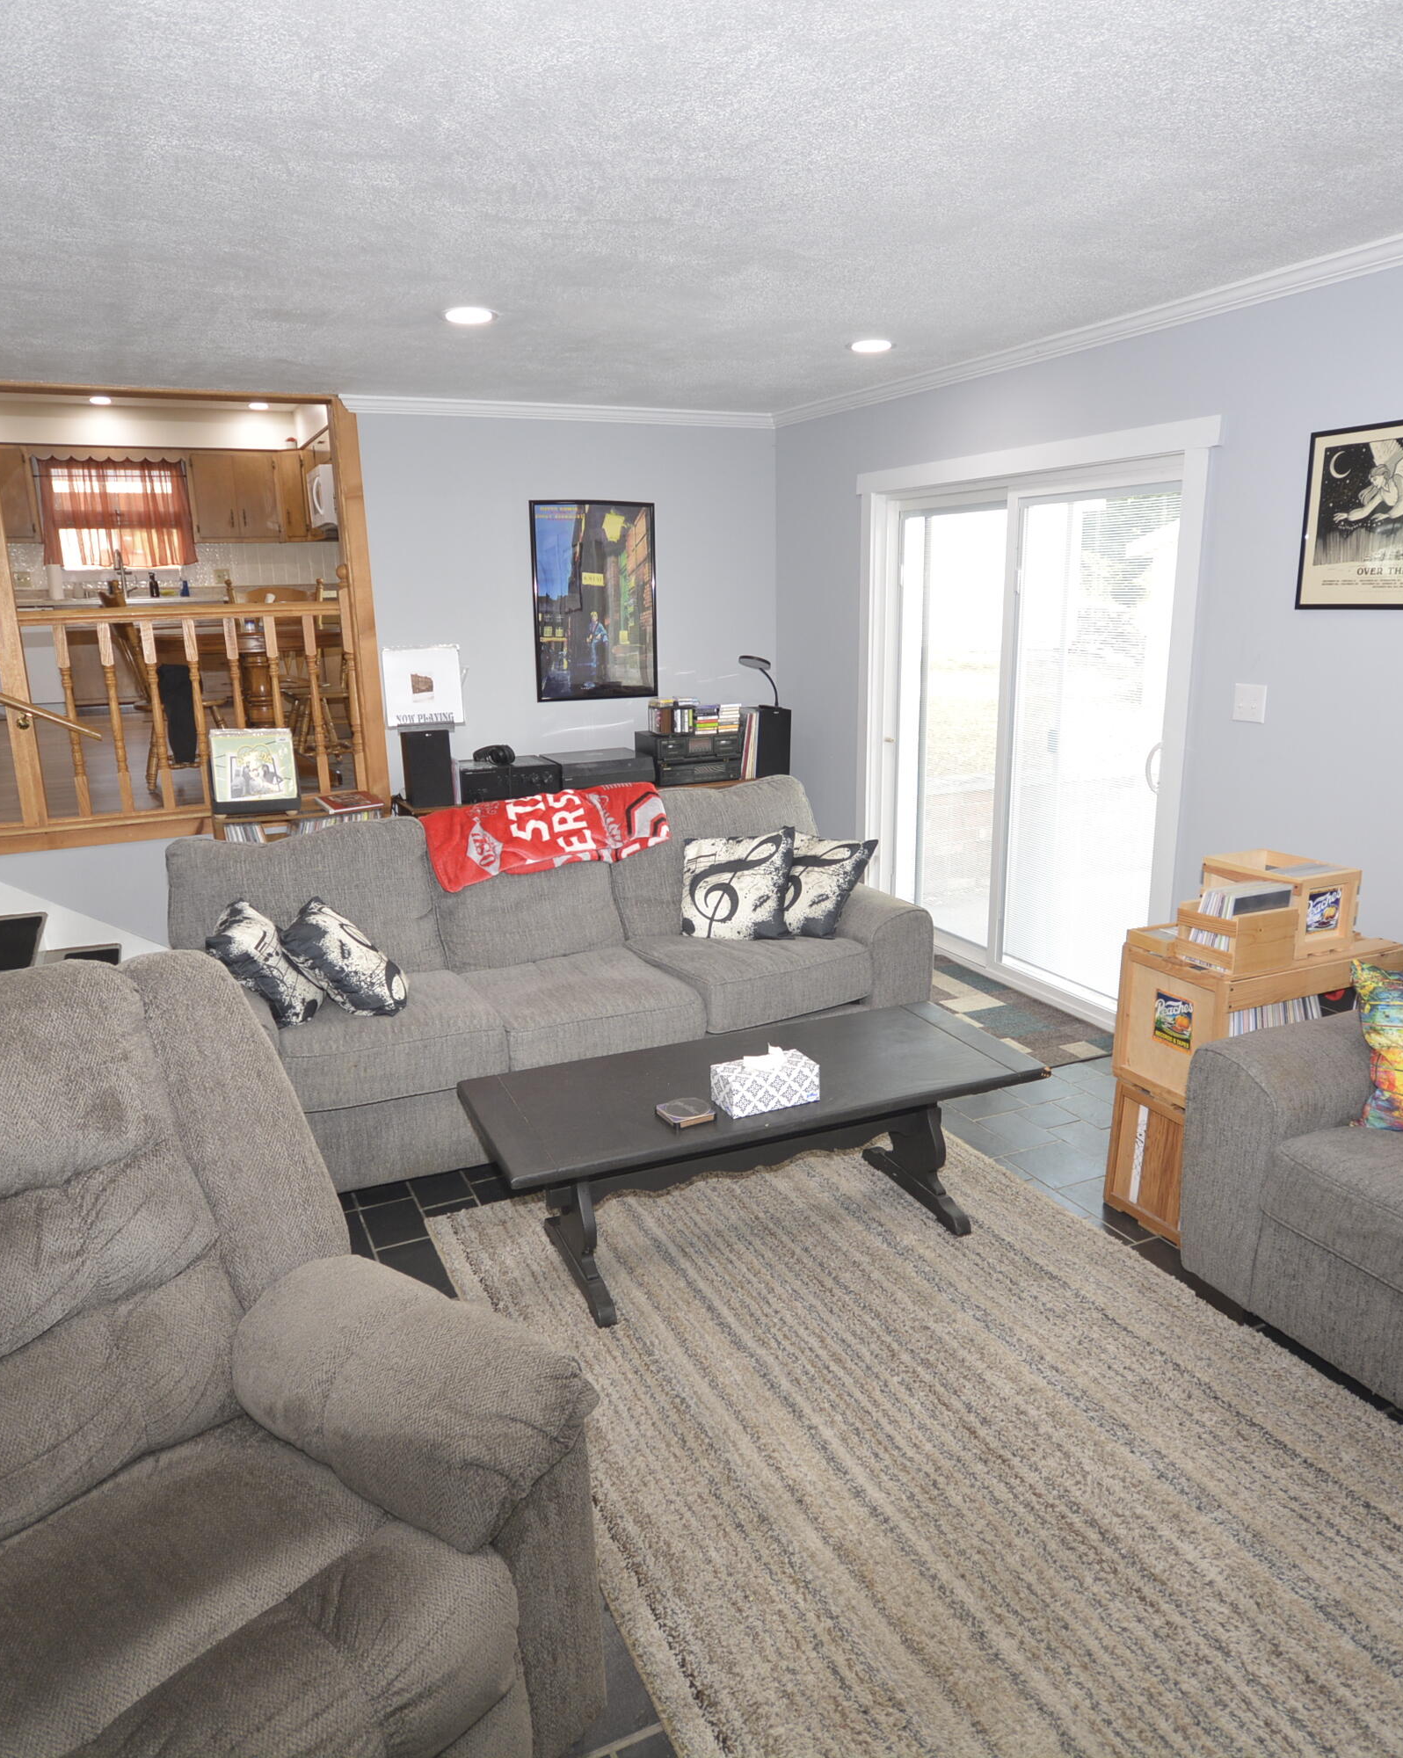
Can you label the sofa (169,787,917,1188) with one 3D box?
[{"bbox_3d":[-0.473,0.247,3.807,2.297,0.885,0.985,-7,15,-24],"label":"sofa"}]

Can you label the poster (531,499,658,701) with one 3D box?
[{"bbox_3d":[-0.502,-1.342,5.687,0.634,0.936,0.025,-7,15,-24],"label":"poster"}]

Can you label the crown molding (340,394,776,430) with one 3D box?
[{"bbox_3d":[-0.586,-2.227,5.578,2.170,0.062,0.060,-7,16,-24],"label":"crown molding"}]

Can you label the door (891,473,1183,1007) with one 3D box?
[{"bbox_3d":[1.214,-0.561,4.699,0.110,1.925,1.710,-7,15,-24],"label":"door"}]

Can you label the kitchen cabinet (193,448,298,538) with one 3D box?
[{"bbox_3d":[-4.129,-3.466,10.623,0.890,0.765,0.320,-7,16,-24],"label":"kitchen cabinet"}]

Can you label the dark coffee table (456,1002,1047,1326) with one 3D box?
[{"bbox_3d":[0.139,0.690,2.920,1.373,0.422,0.515,-7,15,-24],"label":"dark coffee table"}]

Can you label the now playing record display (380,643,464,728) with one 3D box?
[{"bbox_3d":[-1.171,-0.803,4.976,0.320,0.340,0.080,-7,15,-24],"label":"now playing record display"}]

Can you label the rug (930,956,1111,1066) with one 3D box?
[{"bbox_3d":[0.927,0.469,4.601,0.650,0.010,1.500,-7,16,-24],"label":"rug"}]

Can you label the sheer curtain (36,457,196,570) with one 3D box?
[{"bbox_3d":[-5.137,-3.224,10.296,1.180,0.880,0.080,-7,16,-24],"label":"sheer curtain"}]

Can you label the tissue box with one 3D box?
[{"bbox_3d":[0.153,0.474,2.733,0.222,0.101,0.112,-7,15,-23],"label":"tissue box"}]

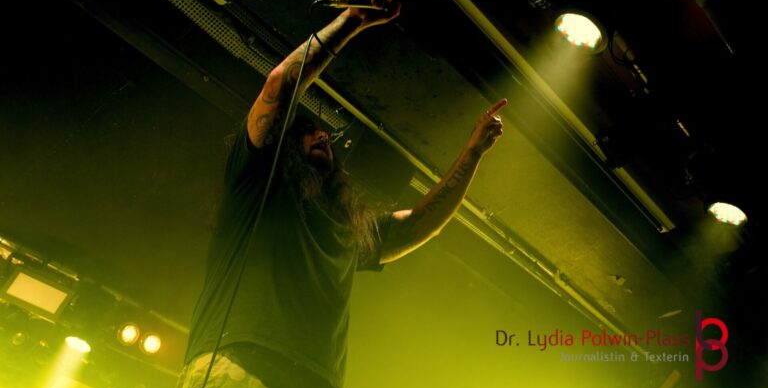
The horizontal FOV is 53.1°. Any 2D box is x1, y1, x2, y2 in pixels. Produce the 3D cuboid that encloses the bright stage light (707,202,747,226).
[{"bbox_3d":[1.697,0.009,3.731,0.220,0.240,0.220,17,-25,26],"label":"bright stage light"}]

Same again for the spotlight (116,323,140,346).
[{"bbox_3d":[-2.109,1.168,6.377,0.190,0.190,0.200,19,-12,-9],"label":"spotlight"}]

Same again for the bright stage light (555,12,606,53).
[{"bbox_3d":[0.785,-0.685,2.888,0.220,0.240,0.220,20,-23,27],"label":"bright stage light"}]

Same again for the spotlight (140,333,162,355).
[{"bbox_3d":[-1.963,1.268,6.507,0.190,0.190,0.200,19,-12,-9],"label":"spotlight"}]

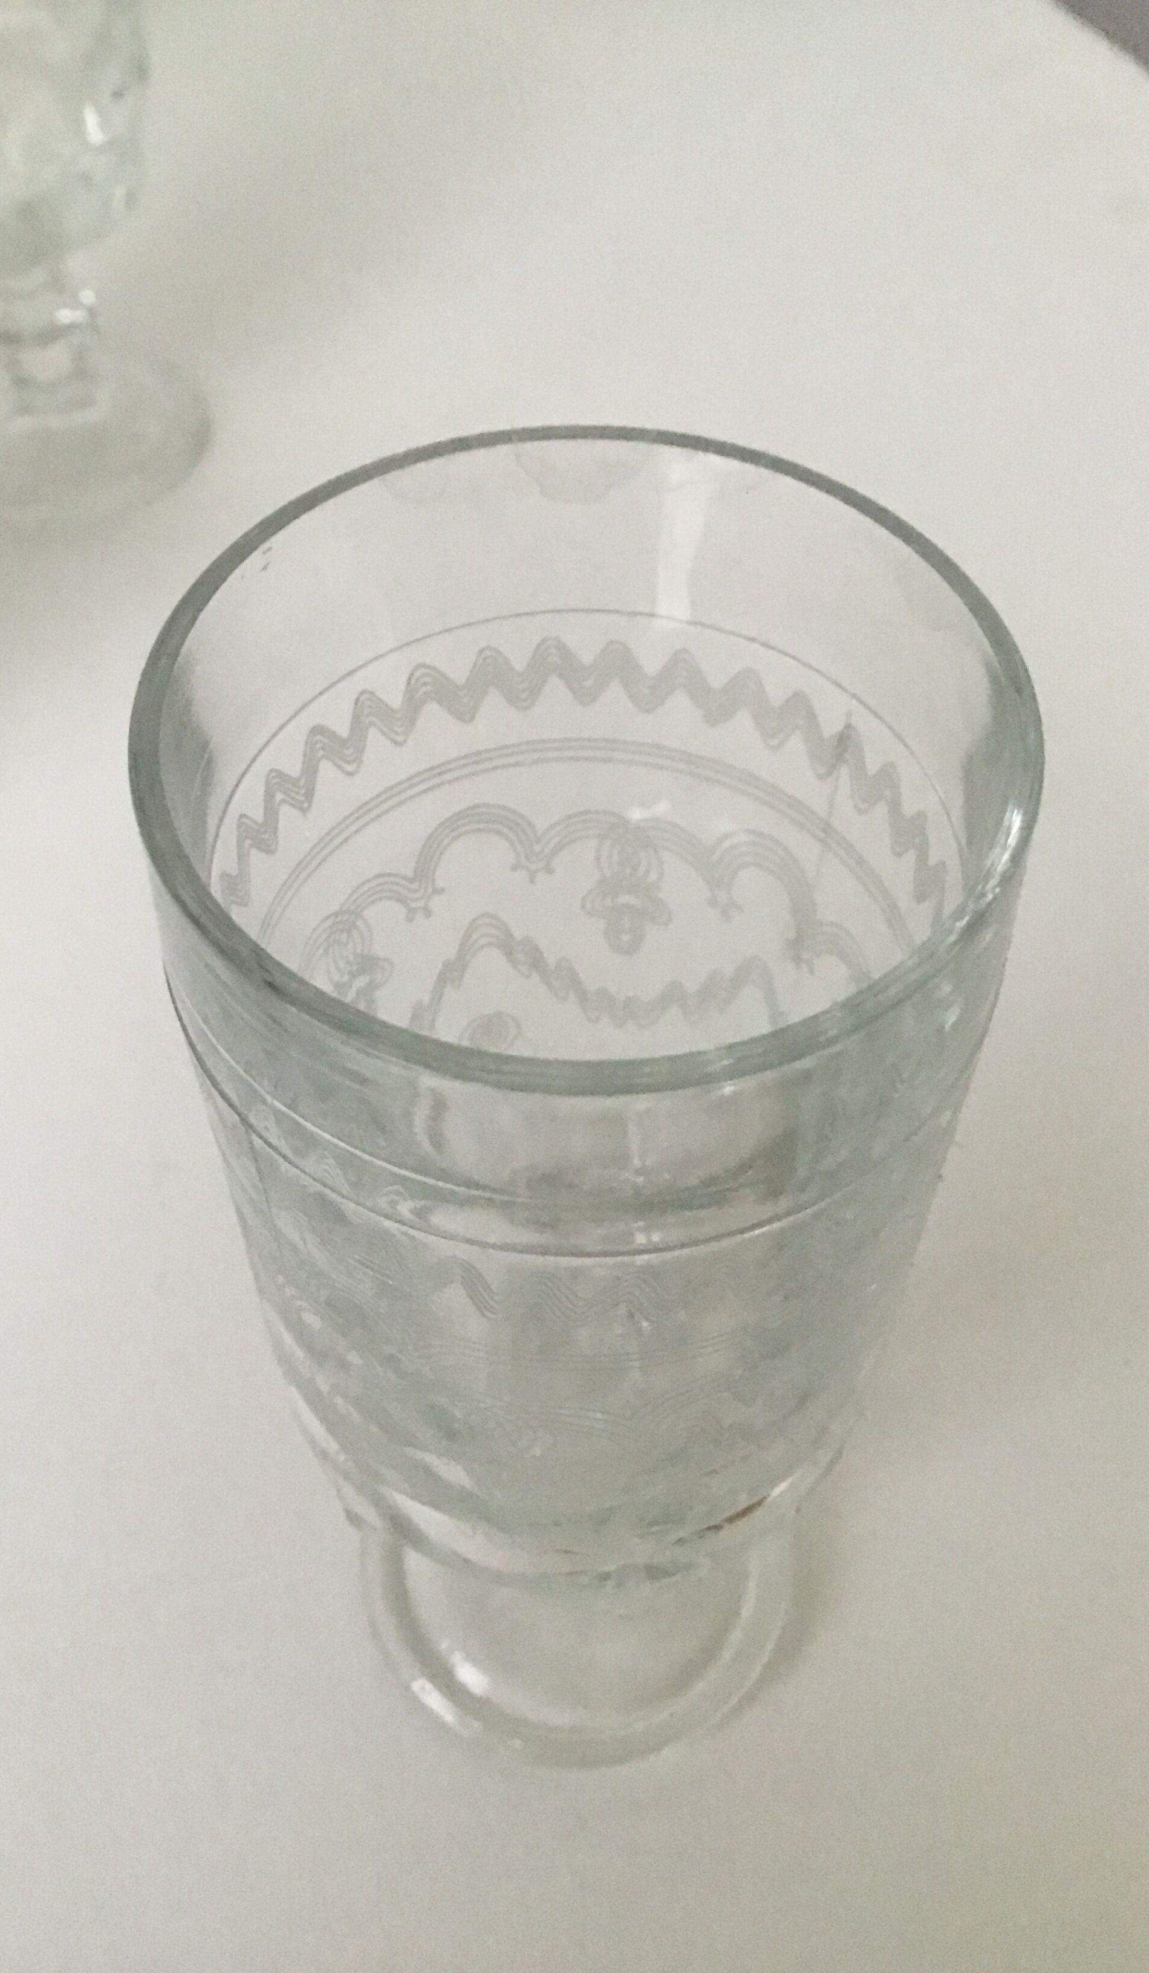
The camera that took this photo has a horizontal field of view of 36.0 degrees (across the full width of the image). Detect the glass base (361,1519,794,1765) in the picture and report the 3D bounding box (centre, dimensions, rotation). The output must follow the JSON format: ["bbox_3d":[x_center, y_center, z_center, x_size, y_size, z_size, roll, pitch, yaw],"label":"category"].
[{"bbox_3d":[0.001,0.084,0.276,0.069,0.020,0.069,0,52,0],"label":"glass base"}]

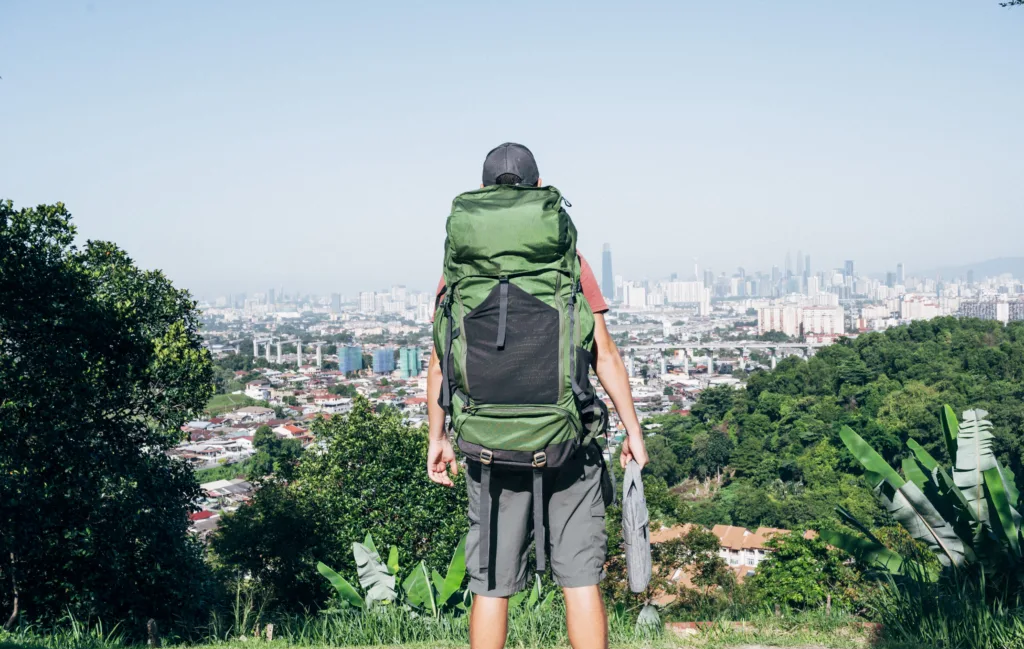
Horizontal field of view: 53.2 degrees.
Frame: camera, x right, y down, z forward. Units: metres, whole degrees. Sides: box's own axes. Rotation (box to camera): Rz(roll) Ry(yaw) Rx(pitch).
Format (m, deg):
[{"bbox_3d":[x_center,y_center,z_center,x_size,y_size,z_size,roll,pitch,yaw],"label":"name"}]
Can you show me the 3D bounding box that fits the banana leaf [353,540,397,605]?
[{"bbox_3d":[-0.712,1.282,5.300,0.200,0.329,0.120,-19,-3,-5],"label":"banana leaf"}]

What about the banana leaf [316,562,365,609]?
[{"bbox_3d":[-0.886,1.347,5.300,0.090,0.297,0.140,-46,0,-23],"label":"banana leaf"}]

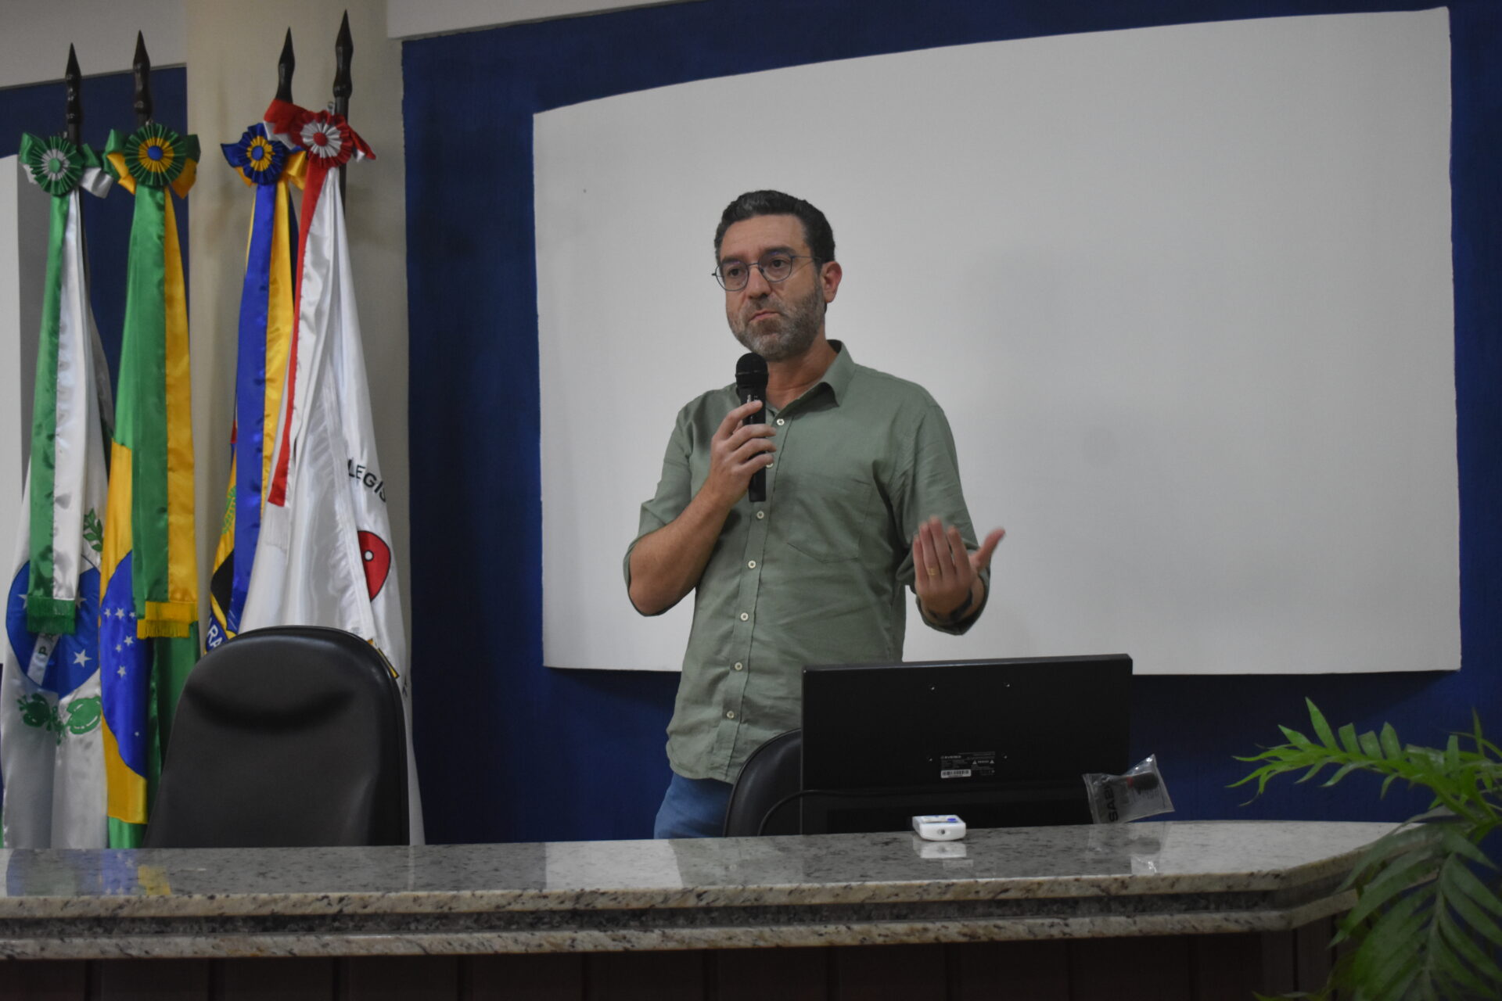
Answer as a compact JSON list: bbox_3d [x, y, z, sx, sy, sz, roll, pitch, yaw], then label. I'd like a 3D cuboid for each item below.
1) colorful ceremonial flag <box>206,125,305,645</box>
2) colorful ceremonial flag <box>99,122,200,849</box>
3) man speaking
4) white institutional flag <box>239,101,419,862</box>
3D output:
[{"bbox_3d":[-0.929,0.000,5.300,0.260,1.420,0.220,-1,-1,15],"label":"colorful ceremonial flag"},{"bbox_3d":[-1.134,0.031,5.300,0.240,1.500,0.220,-1,-1,5],"label":"colorful ceremonial flag"},{"bbox_3d":[0.095,0.400,4.300,0.620,1.760,0.450,-2,-1,25],"label":"man speaking"},{"bbox_3d":[-0.775,0.017,5.170,0.350,1.500,0.260,-1,-1,15],"label":"white institutional flag"}]

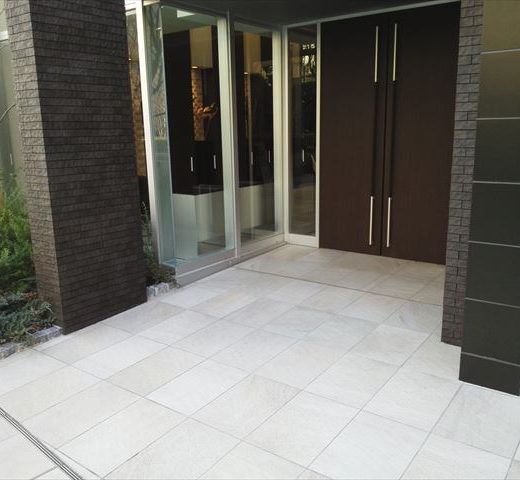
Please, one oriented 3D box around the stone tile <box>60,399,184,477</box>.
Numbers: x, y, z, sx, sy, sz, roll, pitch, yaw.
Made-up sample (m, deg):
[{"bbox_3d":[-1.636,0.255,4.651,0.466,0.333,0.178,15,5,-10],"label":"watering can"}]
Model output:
[{"bbox_3d":[-0.749,1.087,2.787,0.400,0.020,0.600,8,17,36],"label":"stone tile"}]

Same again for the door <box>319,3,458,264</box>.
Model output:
[{"bbox_3d":[1.379,-1.113,5.665,1.571,2.692,0.079,8,17,35],"label":"door"}]

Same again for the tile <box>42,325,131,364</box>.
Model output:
[{"bbox_3d":[-1.362,0.816,3.954,0.400,0.020,0.600,8,17,35],"label":"tile"}]

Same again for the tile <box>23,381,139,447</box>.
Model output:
[{"bbox_3d":[-1.071,1.043,3.020,0.400,0.020,0.600,8,17,36],"label":"tile"}]

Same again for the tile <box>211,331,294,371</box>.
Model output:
[{"bbox_3d":[-0.034,0.824,3.735,0.400,0.020,0.600,8,17,35],"label":"tile"}]

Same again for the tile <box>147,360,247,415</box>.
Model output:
[{"bbox_3d":[-0.389,0.956,3.258,0.400,0.020,0.600,8,17,36],"label":"tile"}]

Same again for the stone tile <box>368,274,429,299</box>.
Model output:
[{"bbox_3d":[1.387,0.469,4.934,0.400,0.020,0.600,8,17,36],"label":"stone tile"}]

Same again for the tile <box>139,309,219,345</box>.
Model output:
[{"bbox_3d":[-0.664,0.726,4.140,0.393,0.024,0.605,8,17,35],"label":"tile"}]

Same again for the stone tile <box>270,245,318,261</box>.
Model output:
[{"bbox_3d":[0.425,0.162,6.344,0.400,0.020,0.600,8,17,36],"label":"stone tile"}]

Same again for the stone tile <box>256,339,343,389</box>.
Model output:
[{"bbox_3d":[0.289,0.859,3.458,0.393,0.024,0.605,8,17,35],"label":"stone tile"}]

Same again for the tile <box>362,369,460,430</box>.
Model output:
[{"bbox_3d":[0.936,0.956,3.030,0.400,0.020,0.600,8,17,36],"label":"tile"}]

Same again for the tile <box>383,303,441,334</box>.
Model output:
[{"bbox_3d":[1.307,0.653,4.161,0.393,0.024,0.566,8,17,35],"label":"tile"}]

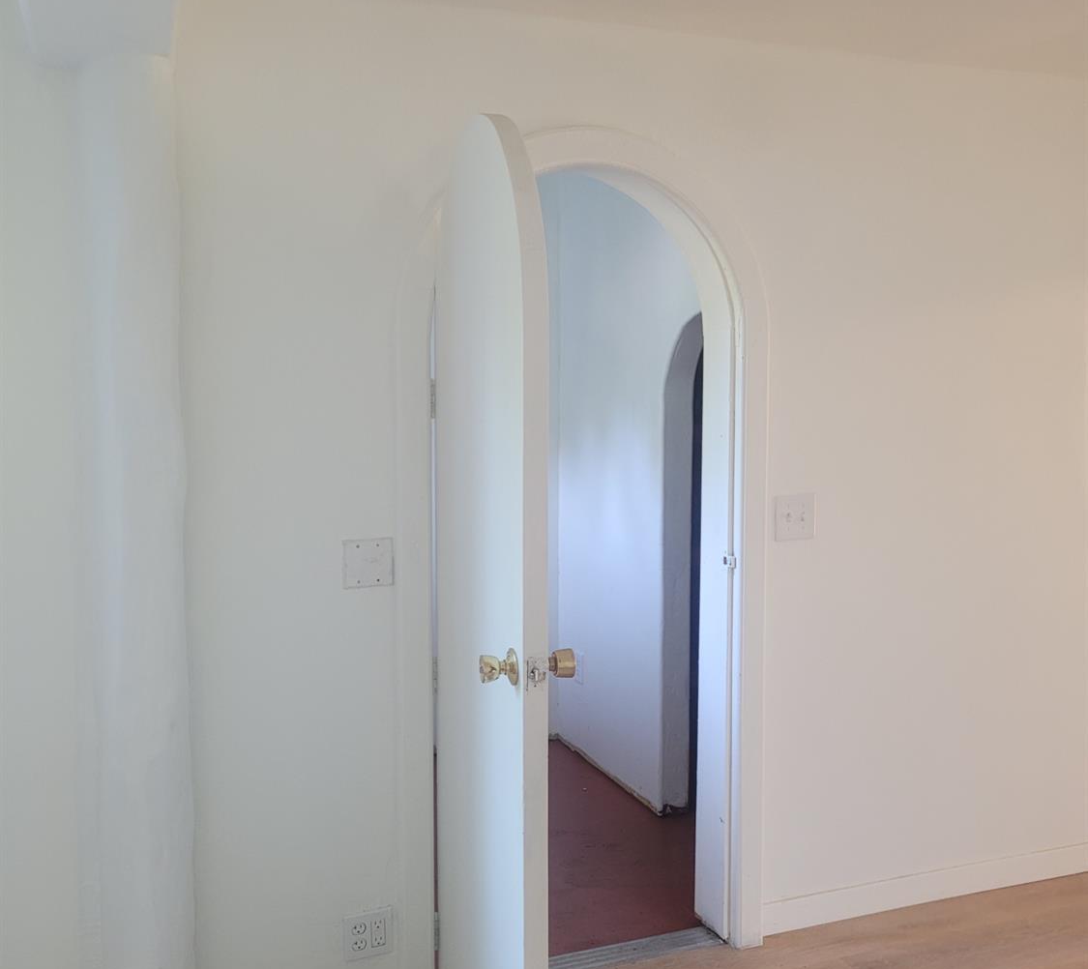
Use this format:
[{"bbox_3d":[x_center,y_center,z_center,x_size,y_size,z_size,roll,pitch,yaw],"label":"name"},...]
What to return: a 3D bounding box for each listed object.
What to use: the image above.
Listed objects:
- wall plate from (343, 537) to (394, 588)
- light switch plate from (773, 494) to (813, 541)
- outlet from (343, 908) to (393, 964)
[{"bbox_3d":[-0.402,0.181,2.502,0.116,0.114,0.007,-2,5,-22],"label":"wall plate"},{"bbox_3d":[0.680,0.089,2.937,0.124,0.122,0.013,-2,5,-22],"label":"light switch plate"},{"bbox_3d":[-0.413,1.062,2.564,0.116,0.114,0.009,-2,5,-22],"label":"outlet"}]

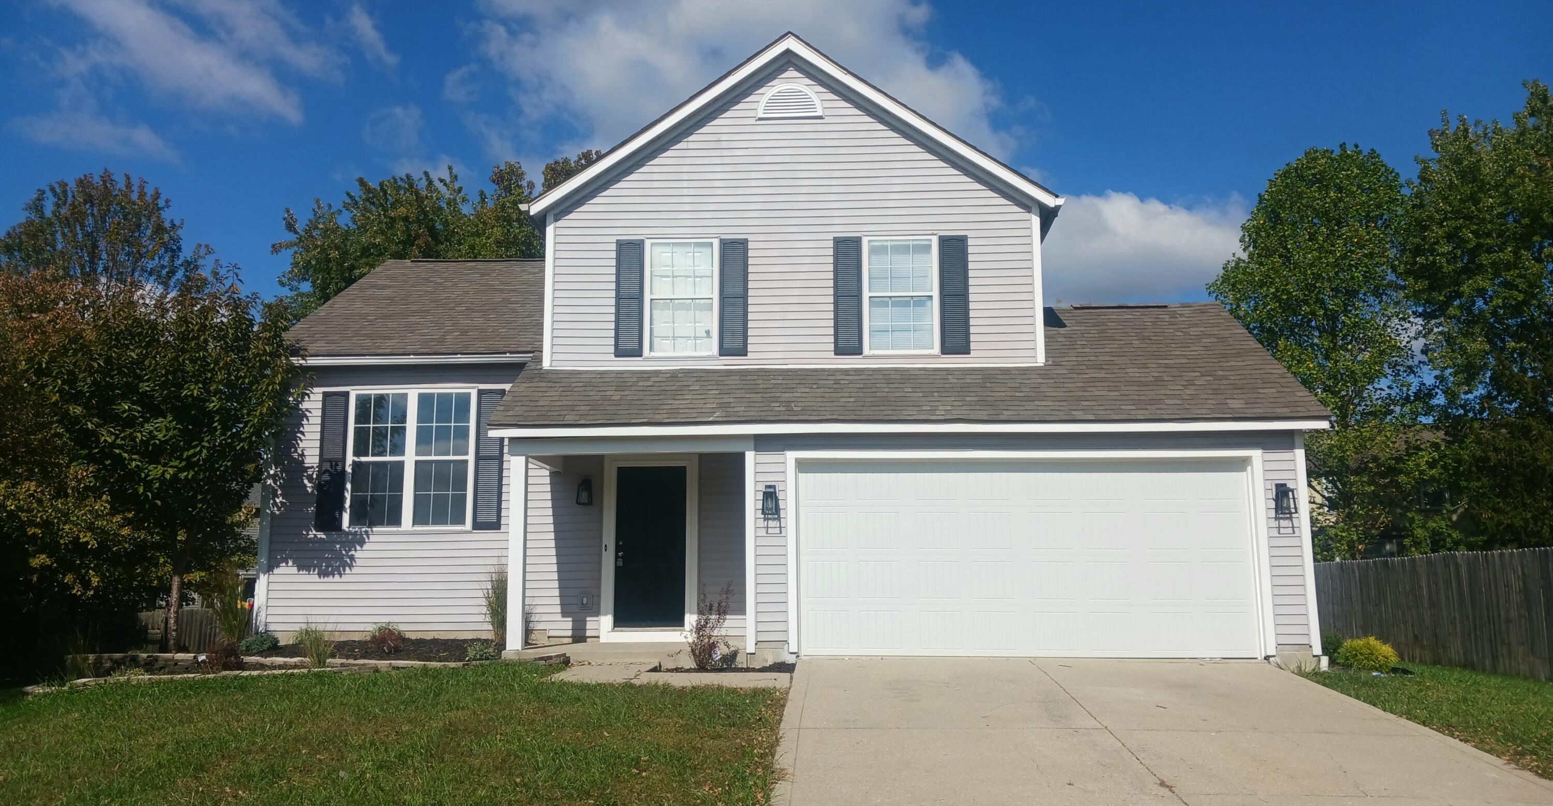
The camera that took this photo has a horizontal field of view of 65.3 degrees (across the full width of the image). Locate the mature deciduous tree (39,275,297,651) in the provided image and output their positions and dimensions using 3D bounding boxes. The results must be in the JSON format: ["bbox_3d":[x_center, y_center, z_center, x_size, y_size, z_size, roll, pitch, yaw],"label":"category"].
[{"bbox_3d":[-6.813,0.605,13.413,2.950,4.366,2.950,0,-9,1],"label":"mature deciduous tree"}]

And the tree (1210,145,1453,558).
[{"bbox_3d":[13.059,-0.324,28.160,6.000,11.889,6.000,0,-9,1],"label":"tree"}]

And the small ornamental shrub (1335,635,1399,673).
[{"bbox_3d":[6.277,2.660,12.869,0.690,0.370,0.690,0,-9,1],"label":"small ornamental shrub"}]

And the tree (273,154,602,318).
[{"bbox_3d":[-7.684,-0.245,30.589,8.800,12.340,8.500,0,-9,1],"label":"tree"}]

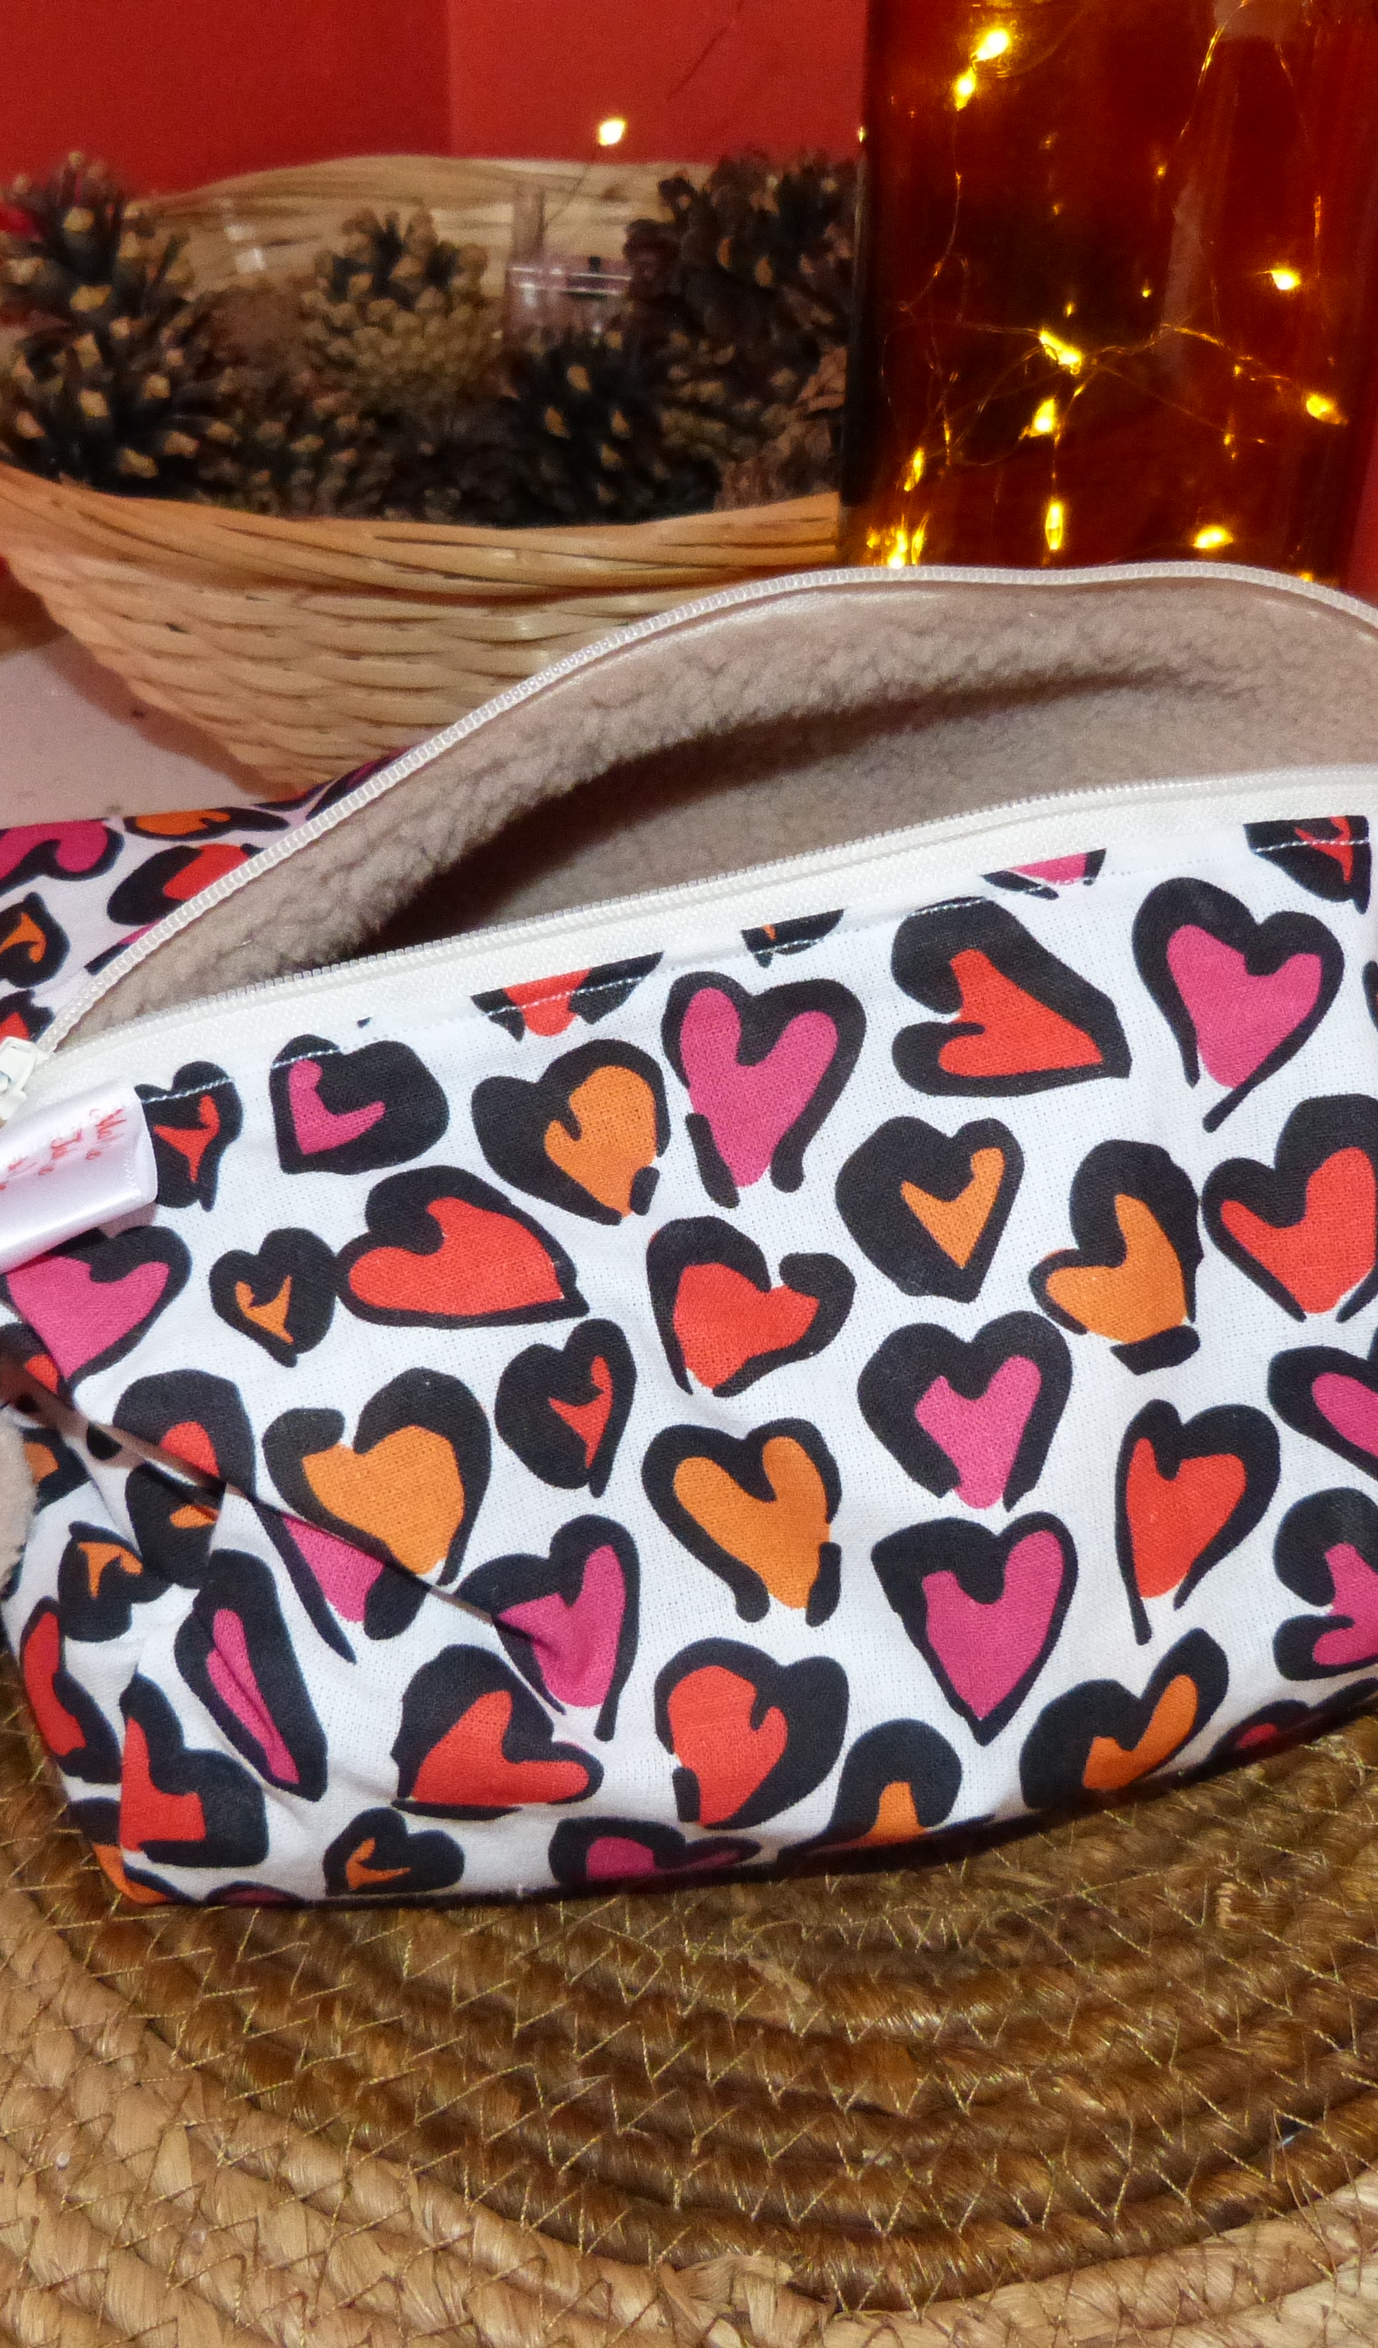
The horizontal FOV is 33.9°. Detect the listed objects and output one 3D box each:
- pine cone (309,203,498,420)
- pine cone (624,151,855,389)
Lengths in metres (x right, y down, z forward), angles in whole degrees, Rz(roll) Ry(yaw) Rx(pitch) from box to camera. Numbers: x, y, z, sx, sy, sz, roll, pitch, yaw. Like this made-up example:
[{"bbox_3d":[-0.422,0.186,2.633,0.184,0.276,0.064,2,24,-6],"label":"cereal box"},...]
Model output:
[{"bbox_3d":[-0.065,-0.195,0.513,0.043,0.044,0.043,2,37,-2],"label":"pine cone"},{"bbox_3d":[0.015,-0.211,0.528,0.054,0.050,0.051,2,37,-2],"label":"pine cone"}]

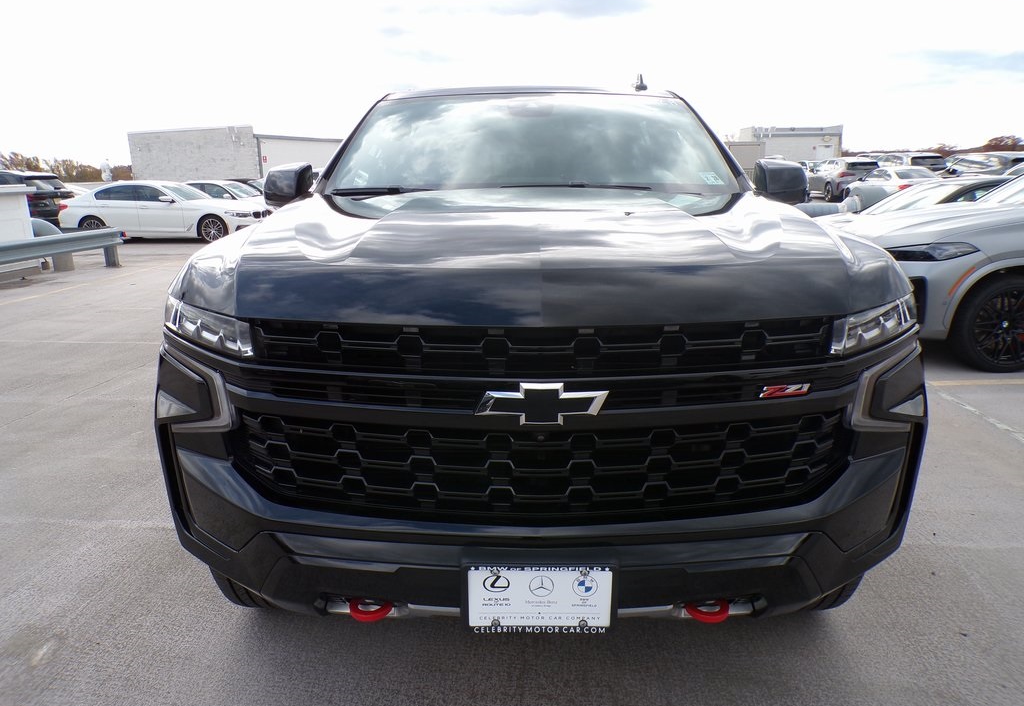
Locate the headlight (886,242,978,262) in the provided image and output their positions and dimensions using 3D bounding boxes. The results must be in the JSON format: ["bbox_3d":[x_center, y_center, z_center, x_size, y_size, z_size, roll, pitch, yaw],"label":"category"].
[{"bbox_3d":[3.197,-0.783,5.450,0.500,0.150,0.420,-1,14,-6],"label":"headlight"}]

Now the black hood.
[{"bbox_3d":[0.076,-0.323,2.033,1.740,0.250,1.380,0,14,1],"label":"black hood"}]

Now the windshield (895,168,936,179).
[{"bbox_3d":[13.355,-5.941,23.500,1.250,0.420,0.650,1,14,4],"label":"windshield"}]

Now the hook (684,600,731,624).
[{"bbox_3d":[0.429,0.567,1.557,0.098,0.032,0.080,0,14,1],"label":"hook"}]

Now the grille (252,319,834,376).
[{"bbox_3d":[0.060,-0.022,1.454,1.215,0.100,0.150,0,14,1],"label":"grille"}]

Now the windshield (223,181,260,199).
[{"bbox_3d":[-7.620,-4.606,20.000,0.750,0.460,1.400,1,14,6],"label":"windshield"}]

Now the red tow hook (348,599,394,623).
[{"bbox_3d":[-0.308,0.567,1.557,0.098,0.032,0.080,0,14,1],"label":"red tow hook"}]

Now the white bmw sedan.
[{"bbox_3d":[-8.400,-3.500,17.475,4.940,1.480,1.870,1,14,5],"label":"white bmw sedan"}]

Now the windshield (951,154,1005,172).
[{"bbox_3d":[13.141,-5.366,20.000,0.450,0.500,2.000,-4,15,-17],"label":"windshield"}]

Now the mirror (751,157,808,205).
[{"bbox_3d":[1.153,-0.735,3.050,0.235,0.200,0.170,0,14,1],"label":"mirror"}]

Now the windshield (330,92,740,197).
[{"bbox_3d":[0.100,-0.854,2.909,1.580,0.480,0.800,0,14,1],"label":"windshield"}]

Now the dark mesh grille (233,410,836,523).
[{"bbox_3d":[0.059,0.240,1.479,1.300,0.215,0.160,0,14,1],"label":"dark mesh grille"}]

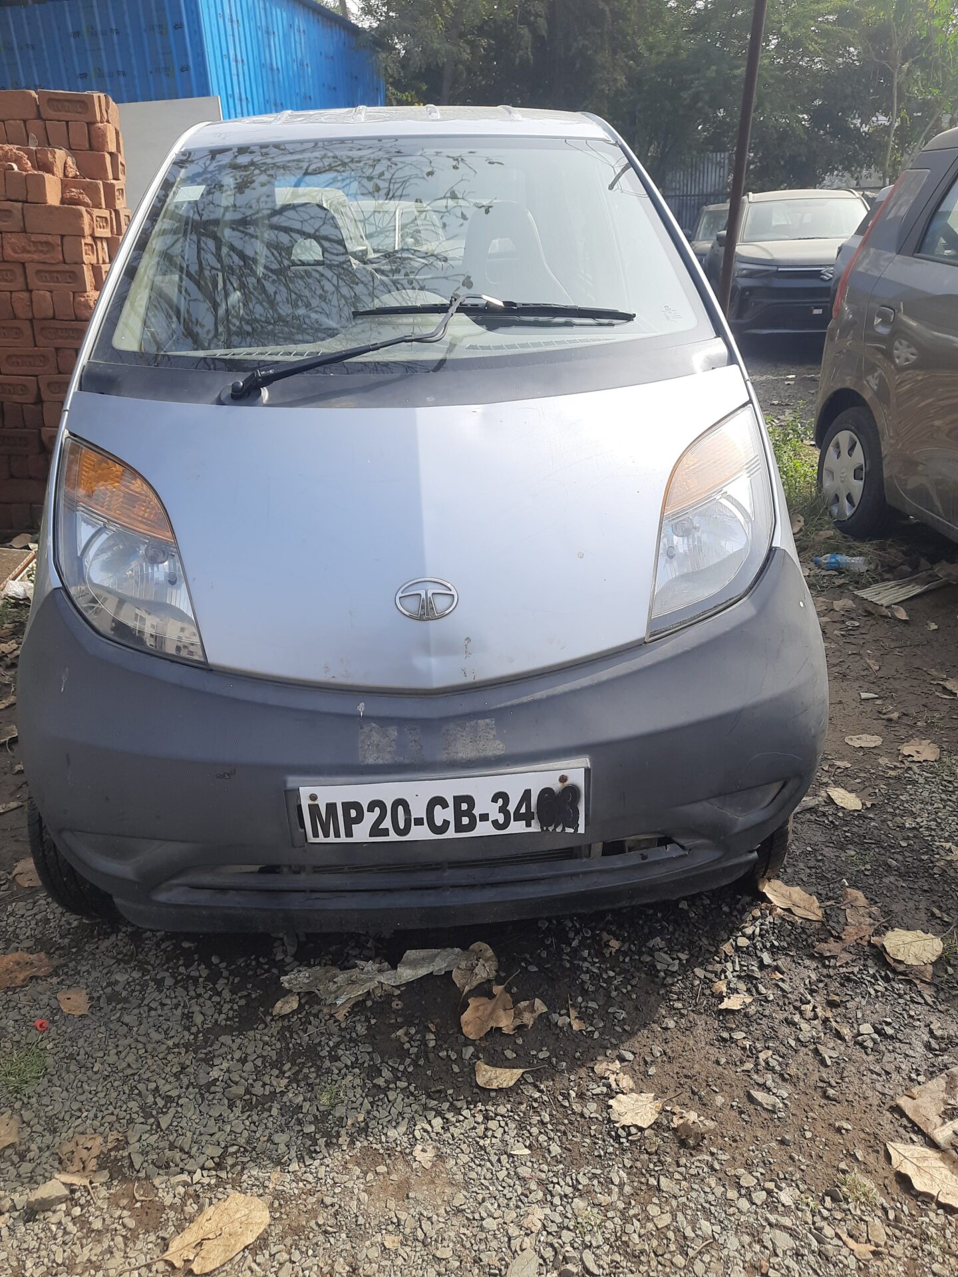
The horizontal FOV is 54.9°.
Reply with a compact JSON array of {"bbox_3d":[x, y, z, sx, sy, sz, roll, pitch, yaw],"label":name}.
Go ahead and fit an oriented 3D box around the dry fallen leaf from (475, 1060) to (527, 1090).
[{"bbox_3d":[0.031,0.732,1.549,0.083,0.020,0.049,4,25,13],"label":"dry fallen leaf"}]

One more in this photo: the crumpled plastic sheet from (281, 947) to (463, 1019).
[{"bbox_3d":[-0.196,0.643,1.735,0.351,0.040,0.145,-6,22,-8],"label":"crumpled plastic sheet"}]

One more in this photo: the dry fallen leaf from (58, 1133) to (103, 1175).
[{"bbox_3d":[-0.614,0.794,1.419,0.072,0.020,0.065,-1,25,-2],"label":"dry fallen leaf"}]

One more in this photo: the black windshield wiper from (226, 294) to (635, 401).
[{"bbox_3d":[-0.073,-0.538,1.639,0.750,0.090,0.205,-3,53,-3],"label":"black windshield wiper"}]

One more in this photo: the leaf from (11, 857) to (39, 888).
[{"bbox_3d":[-0.987,0.518,2.018,0.060,0.020,0.116,-20,31,-35],"label":"leaf"}]

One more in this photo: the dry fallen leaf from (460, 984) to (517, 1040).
[{"bbox_3d":[0.025,0.675,1.659,0.109,0.025,0.133,11,28,24],"label":"dry fallen leaf"}]

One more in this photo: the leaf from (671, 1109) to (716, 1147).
[{"bbox_3d":[0.330,0.766,1.450,0.065,0.030,0.056,19,31,36],"label":"leaf"}]

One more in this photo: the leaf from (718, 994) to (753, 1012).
[{"bbox_3d":[0.468,0.662,1.683,0.069,0.015,0.032,-15,28,-28],"label":"leaf"}]

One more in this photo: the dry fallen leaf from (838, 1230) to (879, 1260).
[{"bbox_3d":[0.525,0.850,1.286,0.053,0.015,0.025,14,29,28],"label":"dry fallen leaf"}]

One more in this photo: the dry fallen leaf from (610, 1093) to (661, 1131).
[{"bbox_3d":[0.255,0.757,1.482,0.087,0.020,0.060,-3,25,-2],"label":"dry fallen leaf"}]

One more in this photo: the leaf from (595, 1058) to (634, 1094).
[{"bbox_3d":[0.227,0.729,1.544,0.044,0.020,0.074,-12,27,-23],"label":"leaf"}]

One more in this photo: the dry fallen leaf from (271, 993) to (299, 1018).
[{"bbox_3d":[-0.355,0.677,1.702,0.031,0.012,0.061,15,29,32],"label":"dry fallen leaf"}]

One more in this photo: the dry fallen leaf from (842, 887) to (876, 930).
[{"bbox_3d":[0.785,0.560,1.896,0.067,0.020,0.126,9,27,20],"label":"dry fallen leaf"}]

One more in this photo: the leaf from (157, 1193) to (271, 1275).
[{"bbox_3d":[-0.373,0.843,1.310,0.148,0.020,0.089,-15,29,-28],"label":"leaf"}]

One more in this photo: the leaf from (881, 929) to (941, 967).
[{"bbox_3d":[0.849,0.600,1.803,0.129,0.025,0.096,-6,26,-11],"label":"leaf"}]

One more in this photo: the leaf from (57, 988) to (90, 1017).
[{"bbox_3d":[-0.757,0.677,1.721,0.072,0.014,0.066,-3,25,-3],"label":"leaf"}]

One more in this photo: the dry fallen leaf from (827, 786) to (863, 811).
[{"bbox_3d":[0.895,0.392,2.256,0.074,0.018,0.106,-14,28,-27],"label":"dry fallen leaf"}]

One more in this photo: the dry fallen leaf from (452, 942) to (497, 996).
[{"bbox_3d":[-0.006,0.629,1.757,0.086,0.025,0.137,6,26,13],"label":"dry fallen leaf"}]

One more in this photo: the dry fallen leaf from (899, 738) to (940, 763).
[{"bbox_3d":[1.177,0.297,2.453,0.102,0.020,0.112,6,26,13],"label":"dry fallen leaf"}]

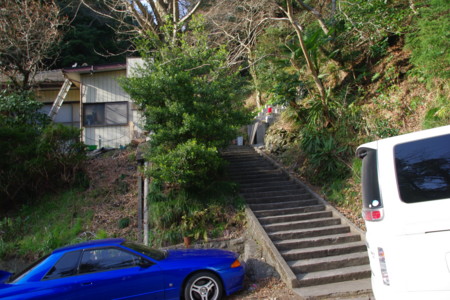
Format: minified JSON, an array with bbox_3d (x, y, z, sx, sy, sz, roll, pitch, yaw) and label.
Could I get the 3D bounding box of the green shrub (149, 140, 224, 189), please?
[{"bbox_3d":[-1.049,0.395,9.200,1.950,1.200,1.600,-4,-7,0],"label":"green shrub"}]

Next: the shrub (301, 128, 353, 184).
[{"bbox_3d":[3.037,0.165,10.100,1.500,1.600,1.300,-4,-7,0],"label":"shrub"}]

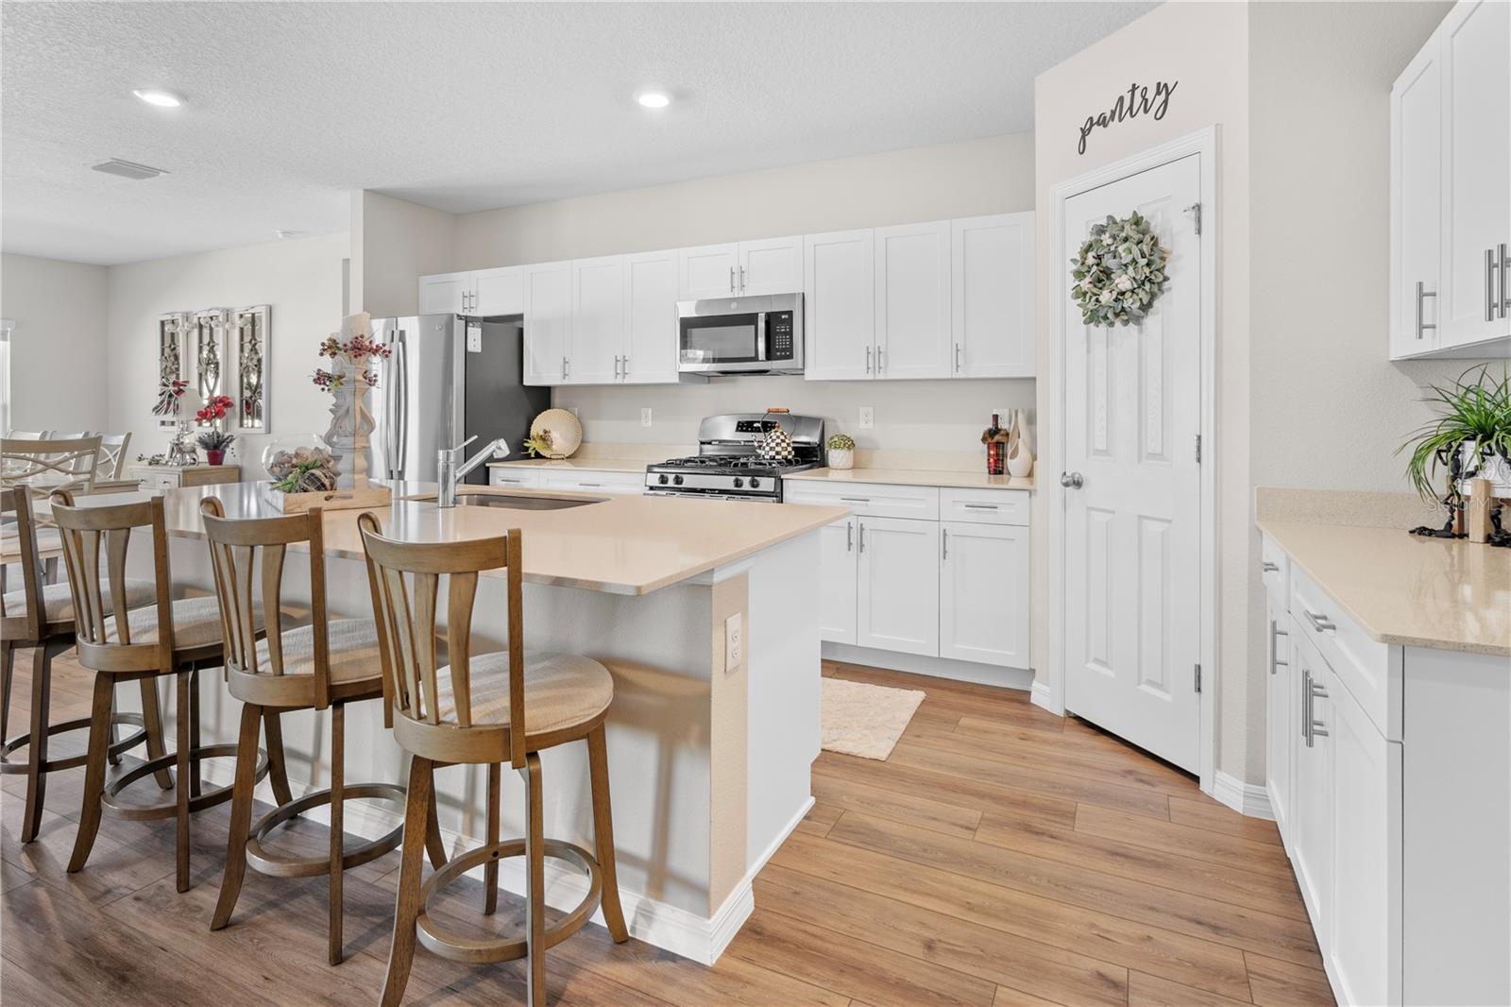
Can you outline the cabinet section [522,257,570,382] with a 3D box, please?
[{"bbox_3d":[-1.229,-1.136,4.863,0.378,0.765,0.327,2,5,25],"label":"cabinet section"}]

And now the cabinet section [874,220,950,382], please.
[{"bbox_3d":[0.846,-1.018,3.889,0.384,0.765,0.327,2,5,25],"label":"cabinet section"}]

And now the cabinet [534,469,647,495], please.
[{"bbox_3d":[-0.778,0.216,4.471,0.750,0.860,0.600,2,4,27],"label":"cabinet"}]

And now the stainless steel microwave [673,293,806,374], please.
[{"bbox_3d":[-0.021,-0.905,4.206,0.765,0.420,0.400,2,4,27],"label":"stainless steel microwave"}]

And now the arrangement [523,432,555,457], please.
[{"bbox_3d":[-1.407,-0.383,4.905,0.200,0.170,0.120,2,5,25],"label":"arrangement"}]

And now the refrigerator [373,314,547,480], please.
[{"bbox_3d":[-1.966,-0.280,4.880,0.910,1.770,0.830,2,4,27],"label":"refrigerator"}]

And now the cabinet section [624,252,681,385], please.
[{"bbox_3d":[-0.536,-1.097,4.538,0.385,0.765,0.327,2,5,25],"label":"cabinet section"}]

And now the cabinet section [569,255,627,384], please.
[{"bbox_3d":[-0.884,-1.117,4.701,0.383,0.765,0.327,2,5,25],"label":"cabinet section"}]

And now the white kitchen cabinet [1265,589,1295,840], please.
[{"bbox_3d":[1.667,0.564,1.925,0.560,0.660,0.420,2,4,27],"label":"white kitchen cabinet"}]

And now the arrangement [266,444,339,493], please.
[{"bbox_3d":[-1.643,-0.120,2.757,0.270,0.190,0.230,-2,4,-31],"label":"arrangement"}]

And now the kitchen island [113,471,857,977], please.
[{"bbox_3d":[-1.143,0.465,2.480,2.655,0.905,1.255,2,5,25],"label":"kitchen island"}]

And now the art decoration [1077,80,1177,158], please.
[{"bbox_3d":[1.337,-1.408,2.743,0.015,0.150,0.458,-1,4,-20],"label":"art decoration"}]

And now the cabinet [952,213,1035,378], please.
[{"bbox_3d":[1.193,-0.998,3.726,0.383,0.765,0.327,2,5,25],"label":"cabinet"}]

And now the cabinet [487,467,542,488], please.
[{"bbox_3d":[-1.298,0.213,4.750,0.386,0.870,0.610,2,5,25],"label":"cabinet"}]

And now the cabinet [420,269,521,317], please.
[{"bbox_3d":[-1.814,-1.391,5.148,0.940,0.300,0.335,2,4,27],"label":"cabinet"}]

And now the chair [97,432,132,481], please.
[{"bbox_3d":[-4.755,0.037,5.225,0.470,1.050,0.560,2,4,27],"label":"chair"}]

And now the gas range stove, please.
[{"bbox_3d":[-0.095,0.116,4.070,0.770,1.180,0.690,2,4,27],"label":"gas range stove"}]

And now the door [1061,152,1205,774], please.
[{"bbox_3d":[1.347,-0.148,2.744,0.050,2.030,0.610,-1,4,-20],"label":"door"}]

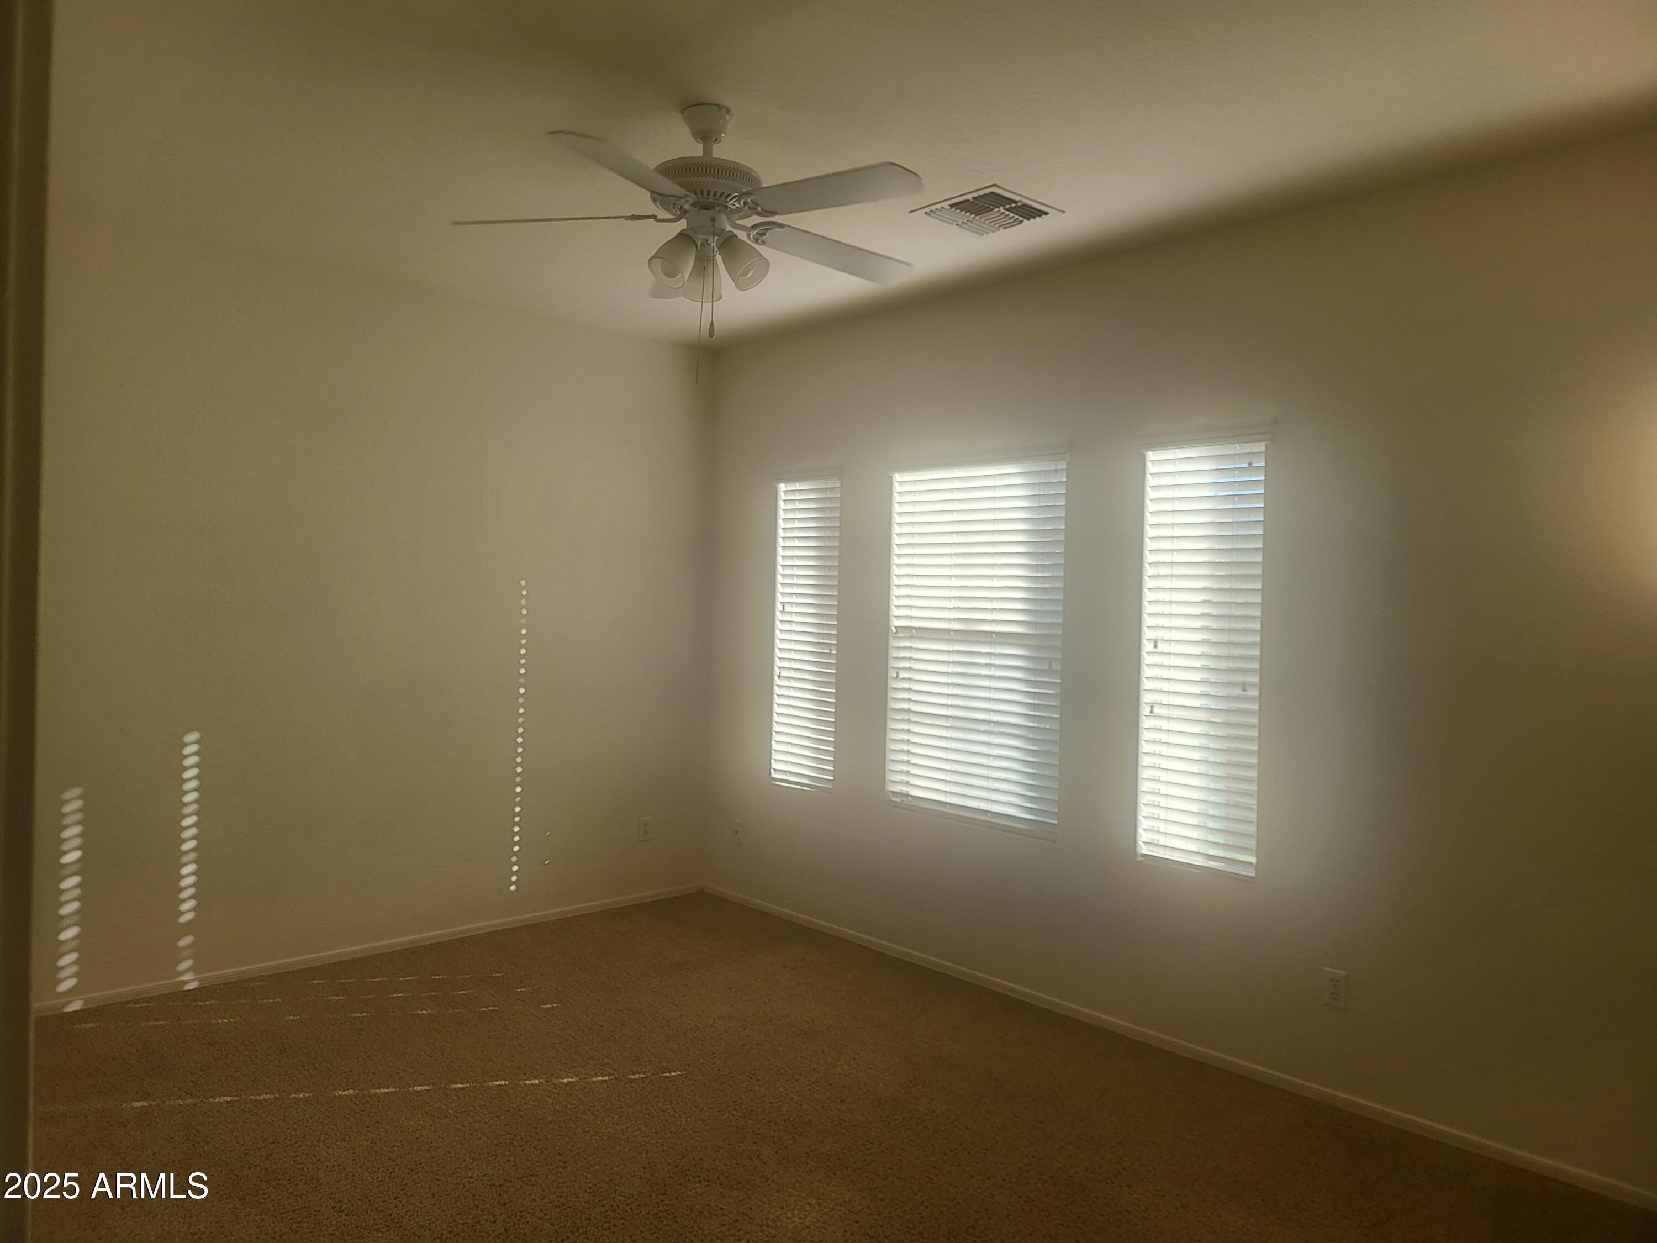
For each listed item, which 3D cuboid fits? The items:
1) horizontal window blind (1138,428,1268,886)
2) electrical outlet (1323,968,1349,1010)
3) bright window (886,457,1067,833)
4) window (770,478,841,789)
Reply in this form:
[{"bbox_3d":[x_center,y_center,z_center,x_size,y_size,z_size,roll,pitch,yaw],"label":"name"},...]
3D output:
[{"bbox_3d":[1.249,0.120,3.824,0.060,1.398,0.432,0,1,-42],"label":"horizontal window blind"},{"bbox_3d":[1.528,1.109,3.460,0.010,0.115,0.071,0,1,-42],"label":"electrical outlet"},{"bbox_3d":[0.584,0.077,4.565,0.080,1.376,0.890,0,1,-42],"label":"bright window"},{"bbox_3d":[-0.086,0.057,5.296,0.060,1.389,0.436,0,1,-42],"label":"window"}]

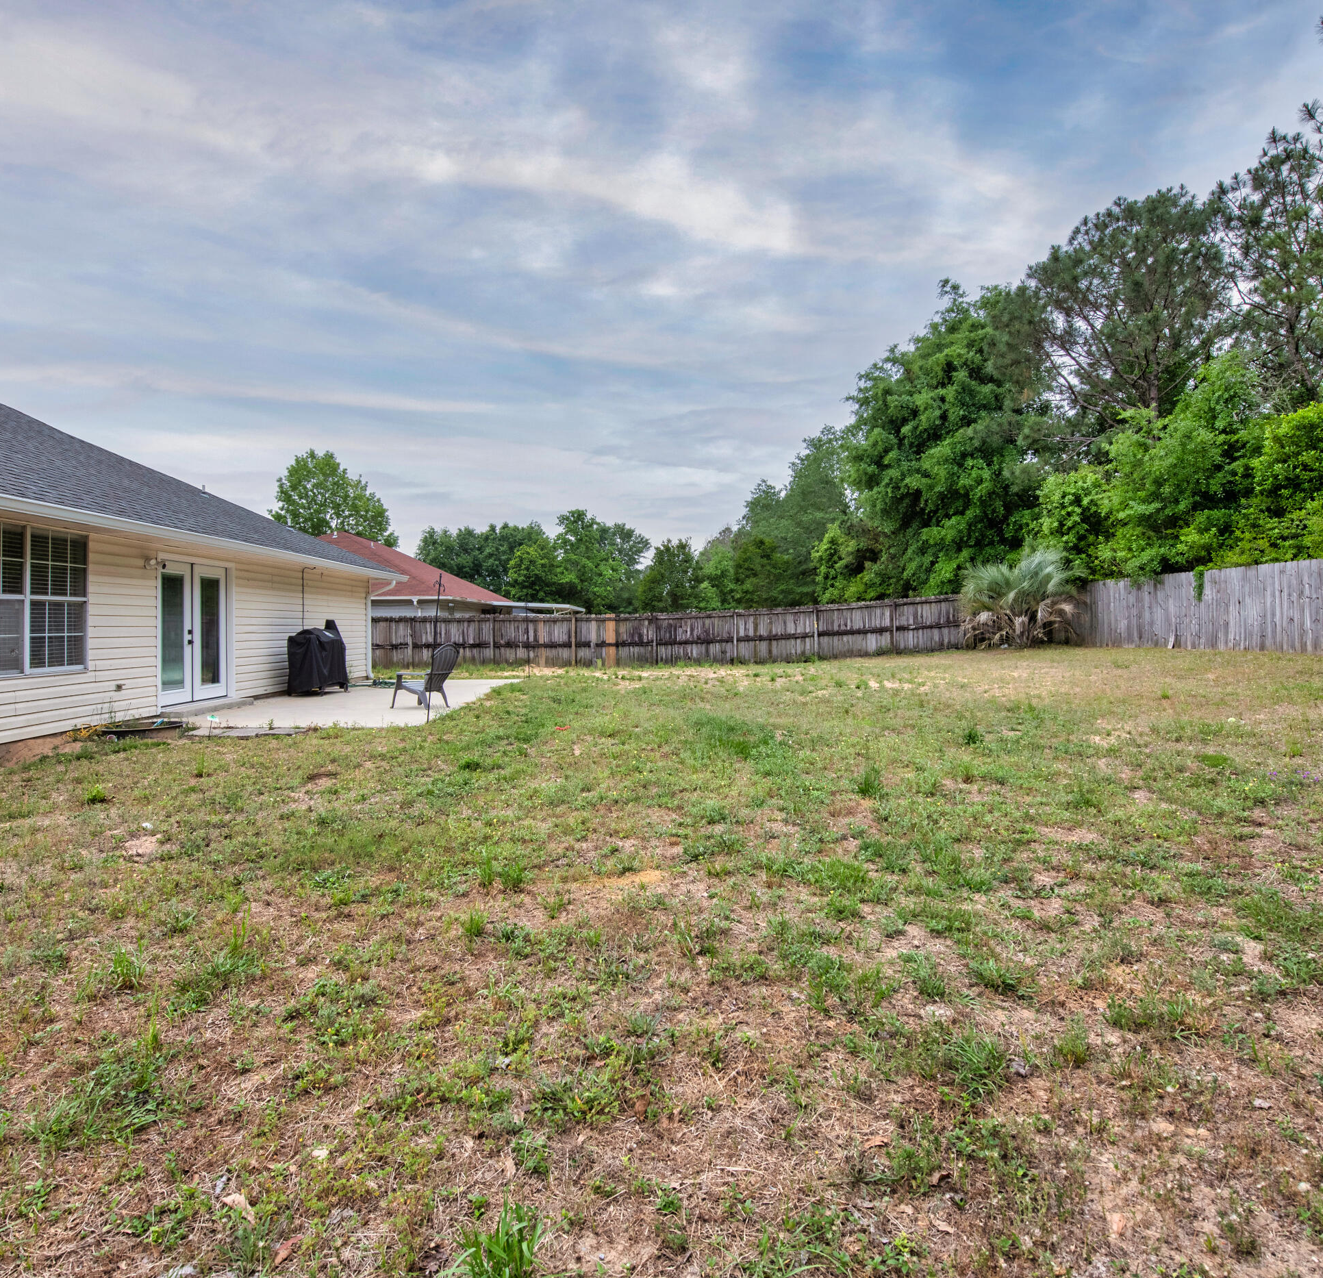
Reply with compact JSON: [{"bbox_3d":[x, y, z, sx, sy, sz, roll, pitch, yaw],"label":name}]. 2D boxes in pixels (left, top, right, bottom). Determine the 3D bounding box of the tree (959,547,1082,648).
[{"bbox_3d":[10.009,-1.171,20.800,3.427,2.843,3.324,0,1,0],"label":"tree"}]

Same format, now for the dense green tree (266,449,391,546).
[{"bbox_3d":[-18.523,-4.956,42.000,7.257,11.362,6.895,0,1,0],"label":"dense green tree"}]

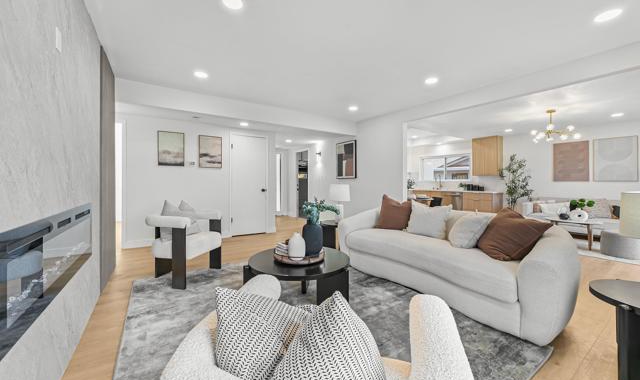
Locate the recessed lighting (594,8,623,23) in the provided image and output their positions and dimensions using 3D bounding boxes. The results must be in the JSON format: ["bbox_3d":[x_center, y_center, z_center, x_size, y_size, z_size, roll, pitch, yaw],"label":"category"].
[{"bbox_3d":[2.226,-1.339,1.929,0.160,0.025,0.160,0,2,-34],"label":"recessed lighting"}]

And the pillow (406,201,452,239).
[{"bbox_3d":[1.301,0.350,2.959,0.170,0.450,0.490,18,-9,-33],"label":"pillow"}]

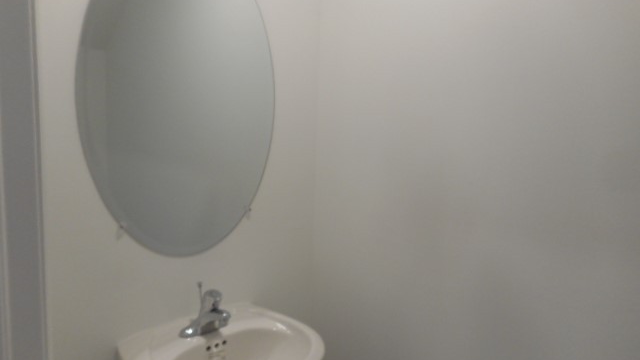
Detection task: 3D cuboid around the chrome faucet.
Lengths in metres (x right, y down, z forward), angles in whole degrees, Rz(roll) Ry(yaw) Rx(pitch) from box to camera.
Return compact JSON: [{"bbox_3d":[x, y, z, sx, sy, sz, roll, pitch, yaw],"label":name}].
[{"bbox_3d":[-0.298,0.367,1.294,0.157,0.125,0.148,-5,10,-44],"label":"chrome faucet"}]

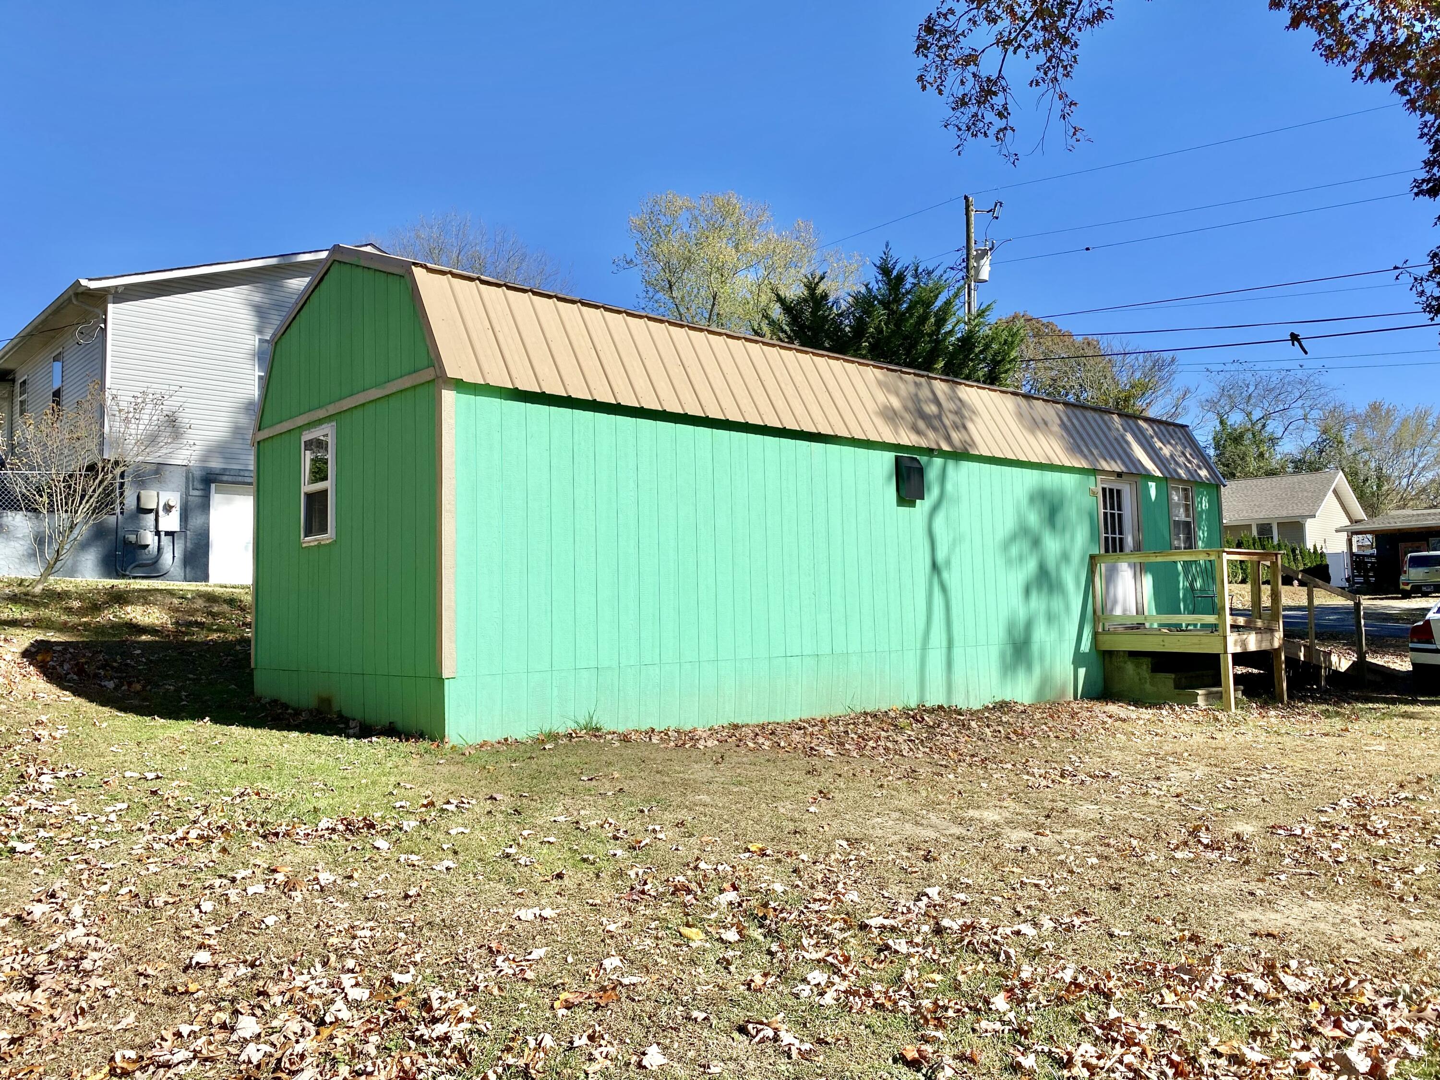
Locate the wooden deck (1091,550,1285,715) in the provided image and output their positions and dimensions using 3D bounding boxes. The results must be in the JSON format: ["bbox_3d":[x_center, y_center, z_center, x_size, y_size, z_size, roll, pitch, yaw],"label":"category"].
[{"bbox_3d":[5.703,1.061,13.091,1.720,1.810,1.600,2,-5,-42],"label":"wooden deck"}]

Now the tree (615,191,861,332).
[{"bbox_3d":[0.699,-4.338,33.534,7.900,13.321,7.600,-2,-4,9],"label":"tree"}]

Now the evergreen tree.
[{"bbox_3d":[3.362,-1.971,20.737,5.200,7.502,4.800,-2,-4,9],"label":"evergreen tree"}]

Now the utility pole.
[{"bbox_3d":[6.127,-3.190,26.129,0.300,10.600,0.300,-2,-4,9],"label":"utility pole"}]

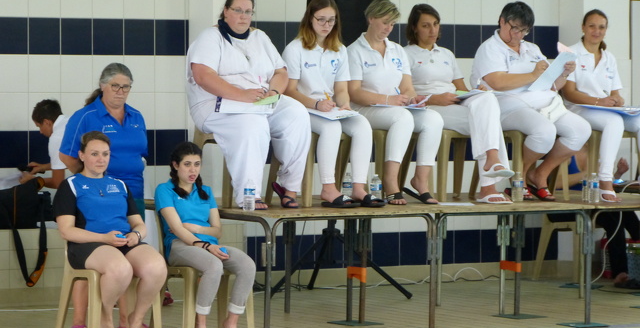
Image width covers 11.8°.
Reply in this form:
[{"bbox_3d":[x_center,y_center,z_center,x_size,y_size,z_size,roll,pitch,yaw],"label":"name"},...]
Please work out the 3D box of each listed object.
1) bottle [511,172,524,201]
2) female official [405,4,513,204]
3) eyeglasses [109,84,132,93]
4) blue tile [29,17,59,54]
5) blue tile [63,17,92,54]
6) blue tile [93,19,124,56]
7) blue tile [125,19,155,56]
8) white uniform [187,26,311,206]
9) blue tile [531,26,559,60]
[{"bbox_3d":[1.292,0.149,20.198,0.067,0.192,0.067,-1,2,-34],"label":"bottle"},{"bbox_3d":[0.816,-0.369,18.642,0.480,1.210,0.660,-1,2,-35],"label":"female official"},{"bbox_3d":[-1.198,-0.454,18.319,0.137,0.046,0.140,-1,7,-22],"label":"eyeglasses"},{"bbox_3d":[-1.871,-0.866,20.917,0.247,0.250,0.010,-1,2,-34],"label":"blue tile"},{"bbox_3d":[-1.681,-0.880,21.343,0.252,0.254,0.010,-1,2,-34],"label":"blue tile"},{"bbox_3d":[-1.458,-0.873,21.200,0.247,0.250,0.010,-1,2,-34],"label":"blue tile"},{"bbox_3d":[-1.252,-0.876,21.341,0.247,0.250,0.010,-1,2,-34],"label":"blue tile"},{"bbox_3d":[-0.439,-0.289,18.964,0.640,1.090,0.700,-1,2,-34],"label":"white uniform"},{"bbox_3d":[1.713,-0.920,23.367,0.247,0.250,0.010,-1,2,-34],"label":"blue tile"}]

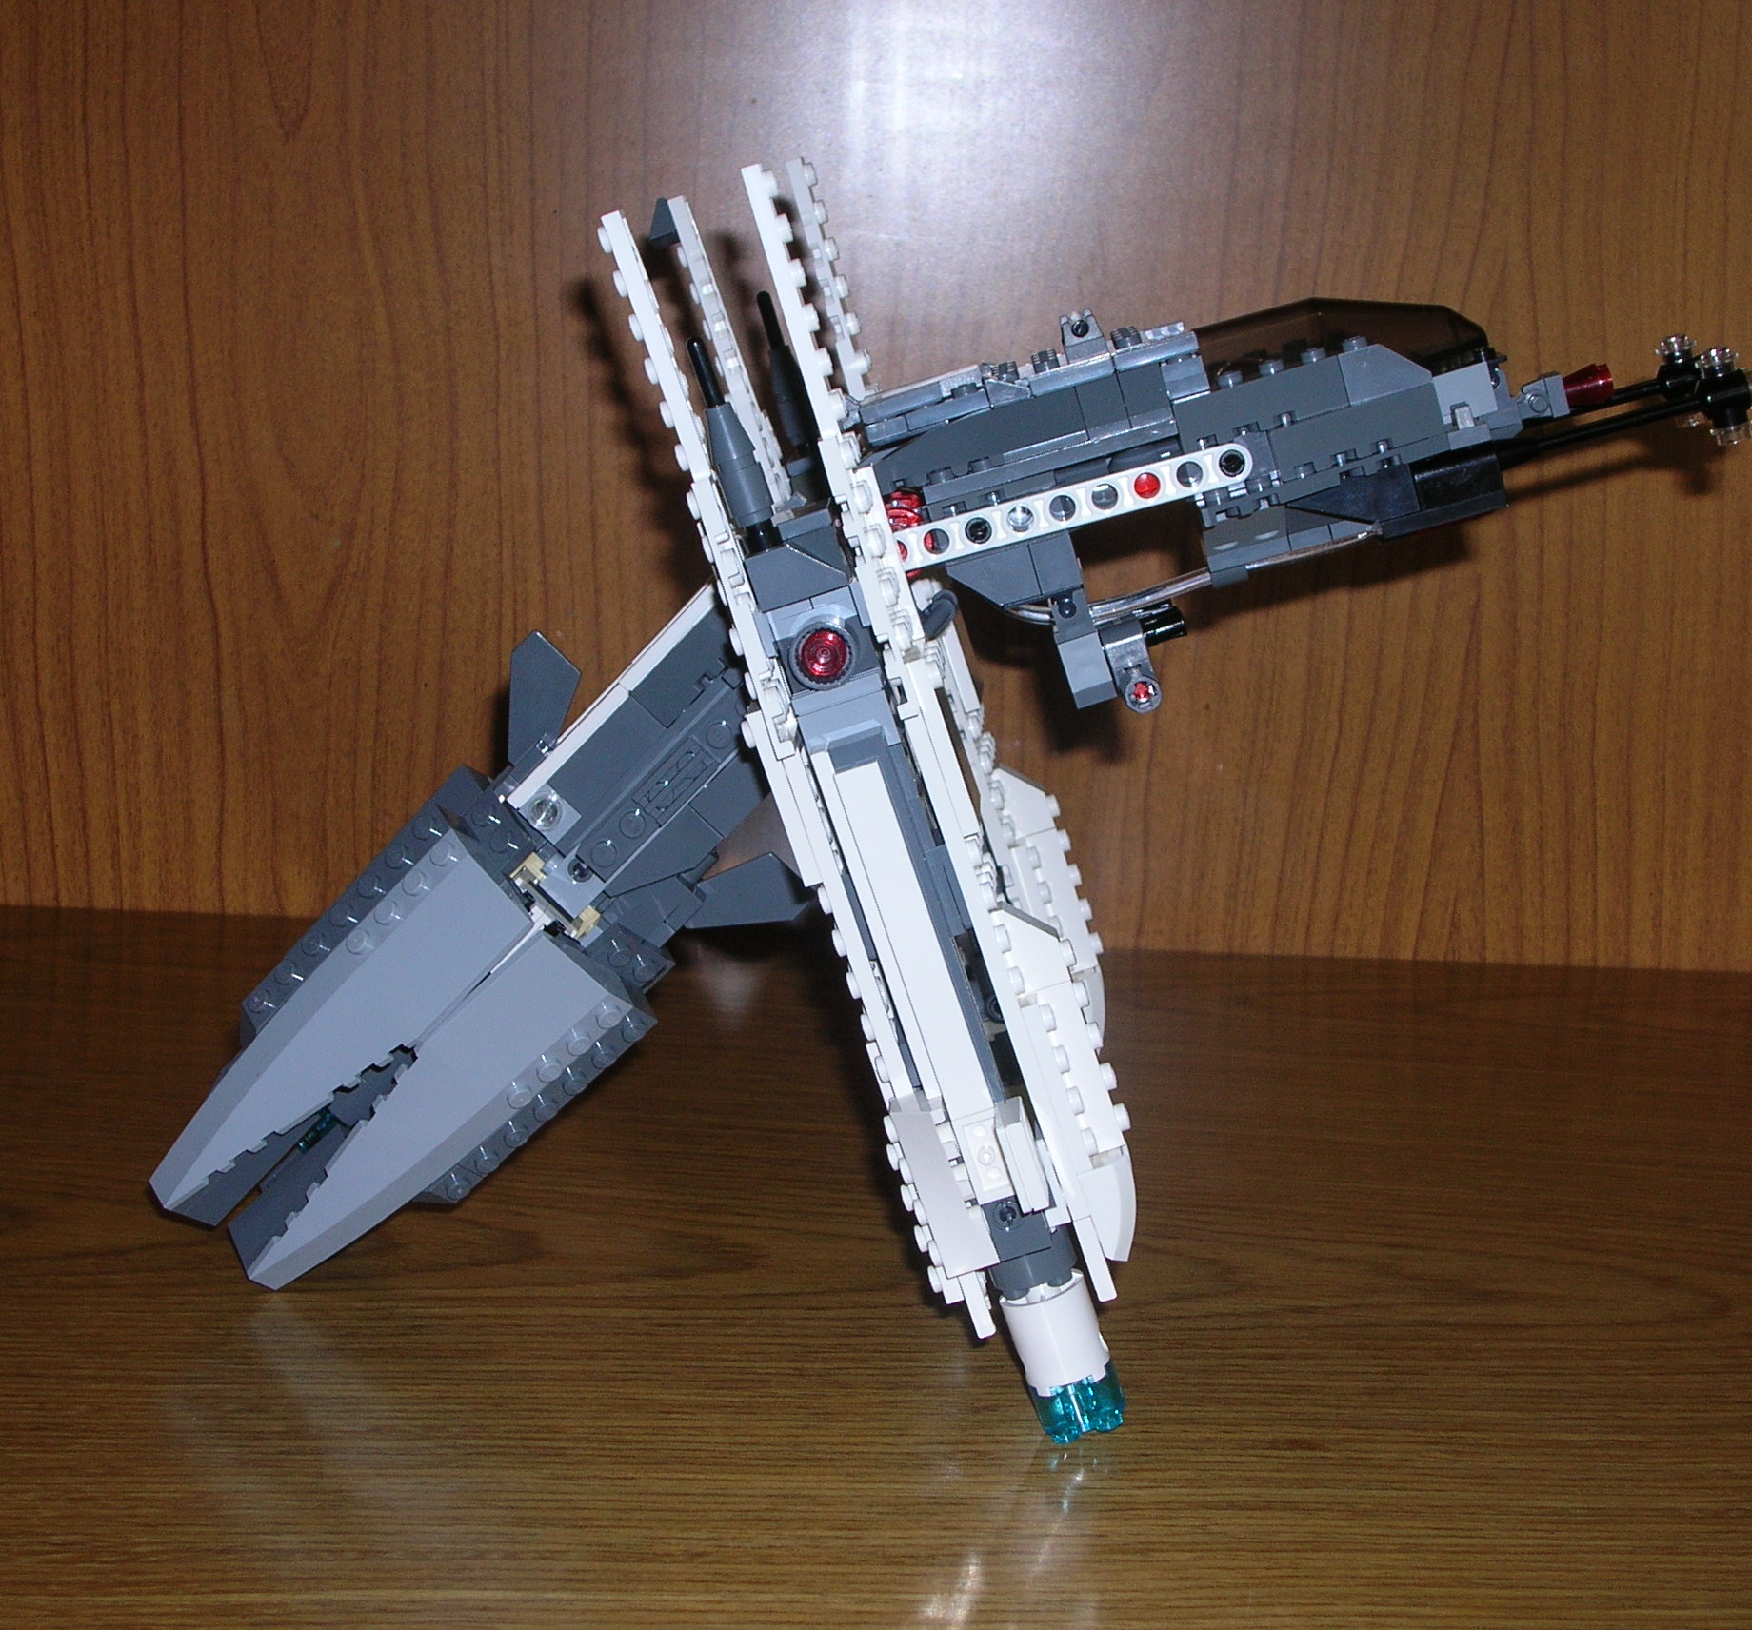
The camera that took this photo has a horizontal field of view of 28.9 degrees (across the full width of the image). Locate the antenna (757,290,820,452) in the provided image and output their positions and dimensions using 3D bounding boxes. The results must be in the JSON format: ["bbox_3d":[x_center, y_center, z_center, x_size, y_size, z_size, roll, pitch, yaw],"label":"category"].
[{"bbox_3d":[-0.018,-0.091,0.700,0.008,0.035,0.008,-16,6,6],"label":"antenna"}]

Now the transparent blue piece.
[{"bbox_3d":[0.037,0.106,0.616,0.016,0.011,0.016,-18,8,7],"label":"transparent blue piece"}]

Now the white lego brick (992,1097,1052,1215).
[{"bbox_3d":[0.026,0.061,0.602,0.005,0.016,0.016,-18,8,7],"label":"white lego brick"}]

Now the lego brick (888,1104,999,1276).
[{"bbox_3d":[0.012,0.064,0.602,0.010,0.032,0.016,-18,8,7],"label":"lego brick"}]

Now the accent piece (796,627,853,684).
[{"bbox_3d":[-0.009,-0.028,0.597,0.009,0.009,0.004,-18,8,7],"label":"accent piece"}]

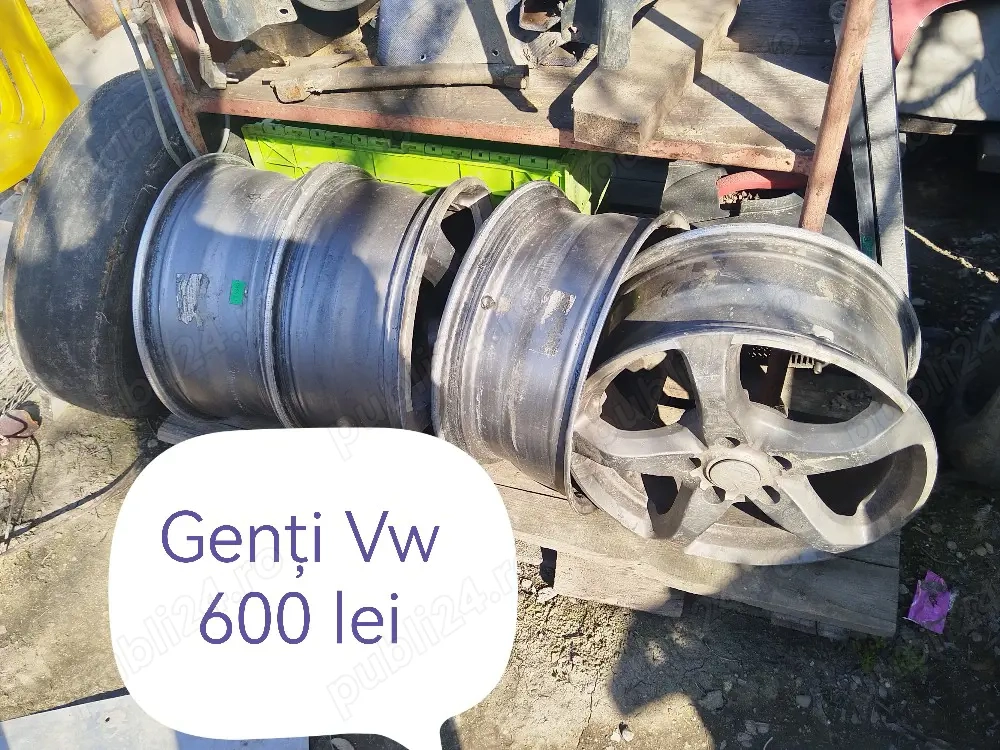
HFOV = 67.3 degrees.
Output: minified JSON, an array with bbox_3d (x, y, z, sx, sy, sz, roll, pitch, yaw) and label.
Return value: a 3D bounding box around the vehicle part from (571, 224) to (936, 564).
[{"bbox_3d":[0.336,0.045,1.040,0.447,0.447,0.220,10,45,15],"label":"vehicle part"}]

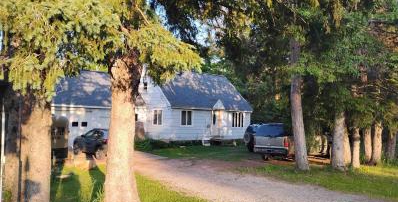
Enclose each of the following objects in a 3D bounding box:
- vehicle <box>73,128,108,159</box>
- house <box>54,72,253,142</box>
[{"bbox_3d":[-5.662,2.434,18.960,4.500,1.660,1.850,-4,-7,44],"label":"vehicle"},{"bbox_3d":[-4.709,0.495,29.767,16.770,7.000,10.300,4,-6,-38],"label":"house"}]

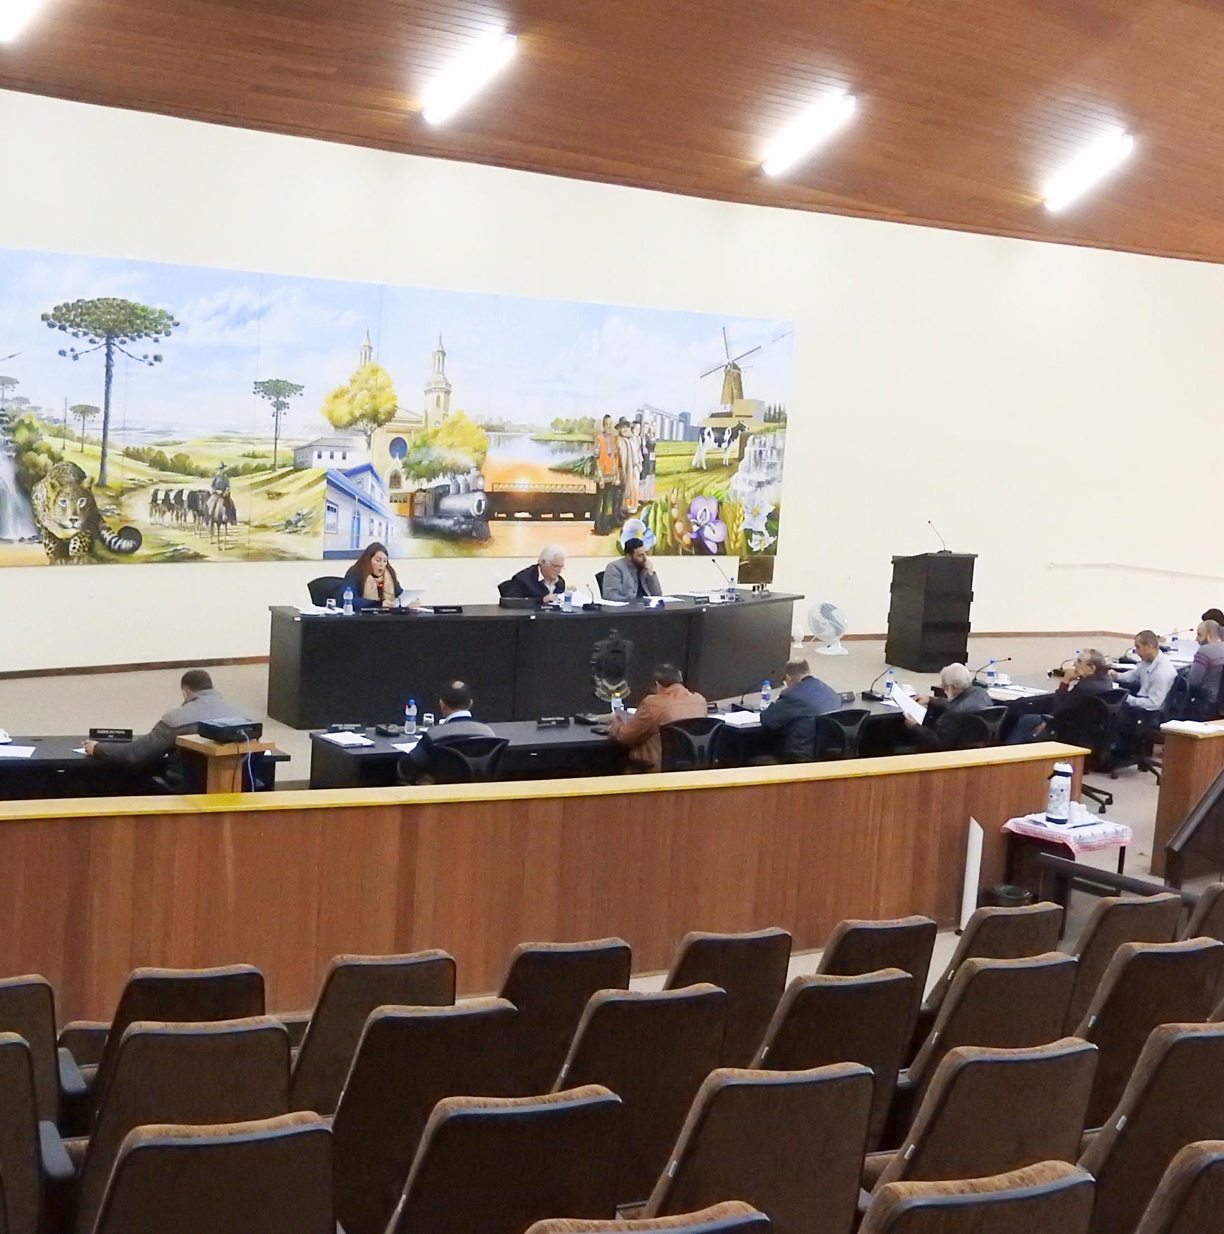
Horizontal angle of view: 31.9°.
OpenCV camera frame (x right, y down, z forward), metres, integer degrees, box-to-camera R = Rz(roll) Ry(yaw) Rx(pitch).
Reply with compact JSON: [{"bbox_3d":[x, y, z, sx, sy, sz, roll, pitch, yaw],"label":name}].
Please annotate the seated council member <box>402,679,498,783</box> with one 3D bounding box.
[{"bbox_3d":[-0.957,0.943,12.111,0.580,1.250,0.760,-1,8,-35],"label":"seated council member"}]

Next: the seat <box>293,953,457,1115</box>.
[{"bbox_3d":[-0.747,1.364,6.128,0.540,0.970,0.640,1,7,-25],"label":"seat"}]

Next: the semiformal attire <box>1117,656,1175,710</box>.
[{"bbox_3d":[4.380,0.534,17.500,0.480,0.500,0.500,5,6,10],"label":"semiformal attire"}]

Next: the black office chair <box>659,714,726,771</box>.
[{"bbox_3d":[0.321,1.038,13.705,0.600,0.900,0.600,-1,7,-36],"label":"black office chair"}]

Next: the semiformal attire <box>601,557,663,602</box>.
[{"bbox_3d":[0.186,-0.252,19.583,0.540,0.620,0.450,0,7,-30],"label":"semiformal attire"}]

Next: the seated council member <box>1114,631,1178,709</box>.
[{"bbox_3d":[4.348,0.721,17.520,0.720,1.220,0.550,5,6,10],"label":"seated council member"}]

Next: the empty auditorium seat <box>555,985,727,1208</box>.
[{"bbox_3d":[-0.036,1.352,5.633,0.560,0.930,0.620,0,7,-28],"label":"empty auditorium seat"}]

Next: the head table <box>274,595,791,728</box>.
[{"bbox_3d":[-0.328,0.318,18.676,1.242,0.860,6.207,9,8,43],"label":"head table"}]

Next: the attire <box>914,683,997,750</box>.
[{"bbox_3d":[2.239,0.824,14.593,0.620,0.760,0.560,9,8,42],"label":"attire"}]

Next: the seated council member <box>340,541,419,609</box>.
[{"bbox_3d":[-2.089,-0.020,18.686,0.580,1.280,0.750,-1,8,-38],"label":"seated council member"}]

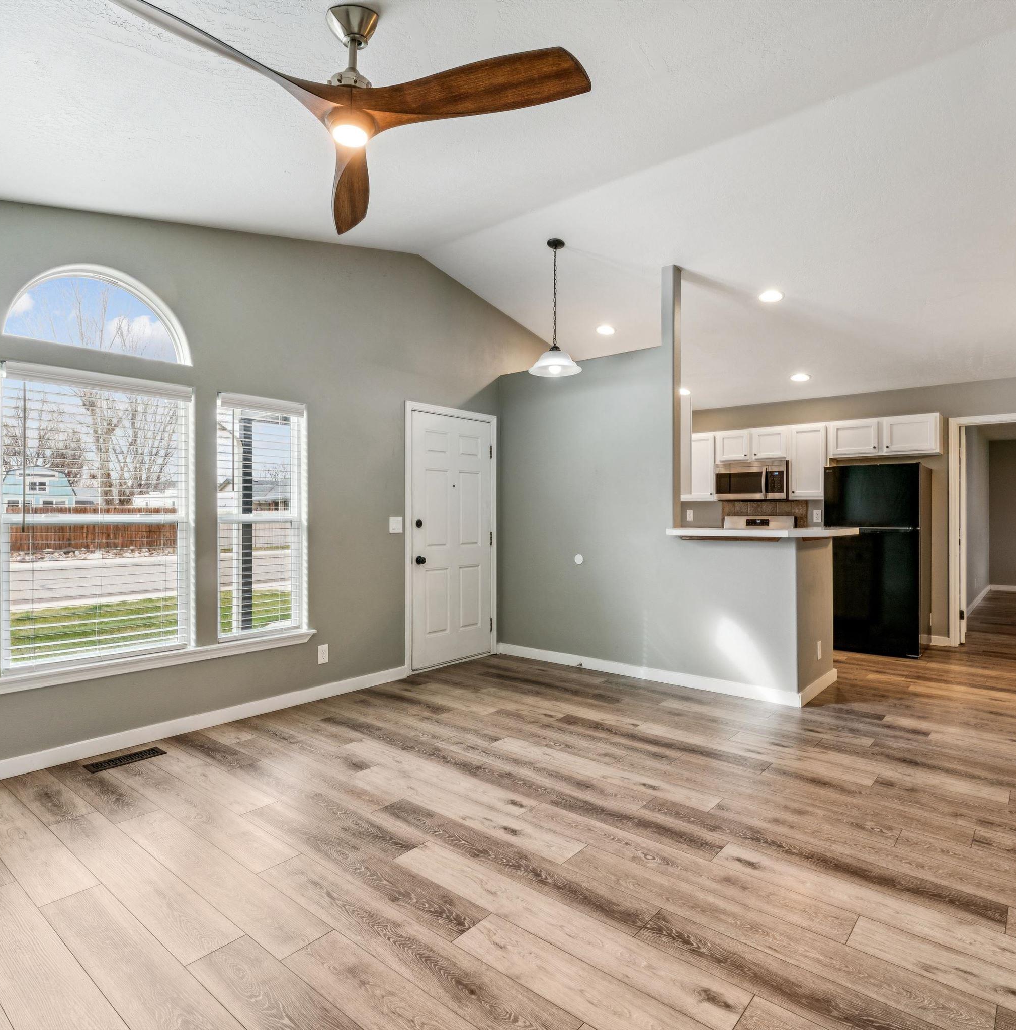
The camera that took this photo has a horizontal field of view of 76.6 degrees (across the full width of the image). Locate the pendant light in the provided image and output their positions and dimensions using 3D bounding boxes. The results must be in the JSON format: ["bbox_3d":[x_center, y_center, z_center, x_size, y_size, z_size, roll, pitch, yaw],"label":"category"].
[{"bbox_3d":[0.341,-1.518,4.657,0.378,0.951,0.378,0,0,0],"label":"pendant light"}]

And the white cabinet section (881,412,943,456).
[{"bbox_3d":[3.855,-0.747,6.141,0.470,0.374,0.320,0,0,40],"label":"white cabinet section"}]

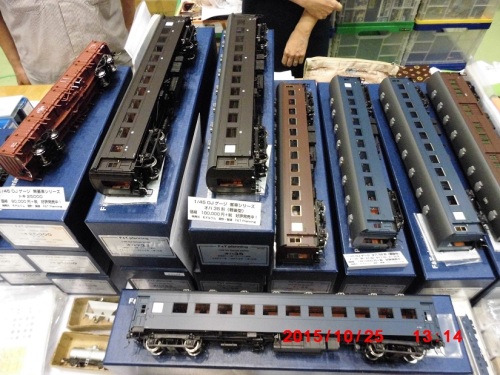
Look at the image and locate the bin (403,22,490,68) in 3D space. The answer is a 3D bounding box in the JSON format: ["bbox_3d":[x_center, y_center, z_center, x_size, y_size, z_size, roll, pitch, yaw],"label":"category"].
[{"bbox_3d":[1.008,-0.907,2.032,0.380,0.265,0.460,-1,51,0],"label":"bin"}]

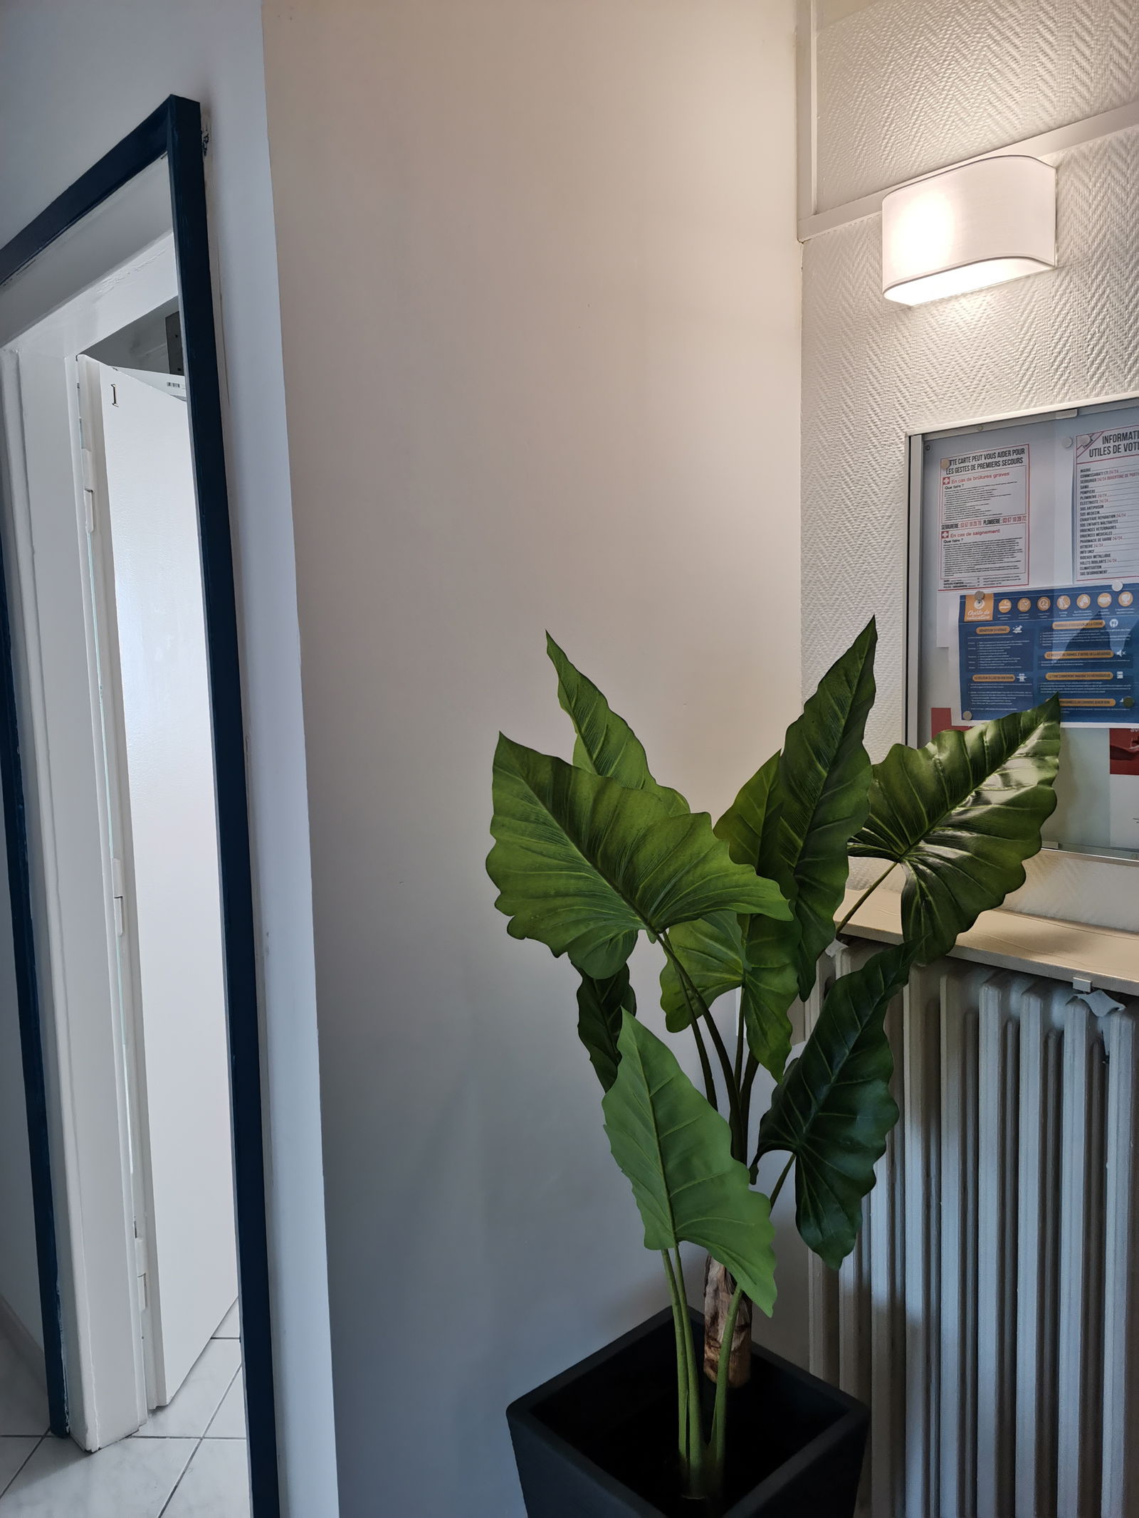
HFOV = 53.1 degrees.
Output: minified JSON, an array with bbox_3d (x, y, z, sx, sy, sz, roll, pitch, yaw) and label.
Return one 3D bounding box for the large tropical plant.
[{"bbox_3d":[0.265,0.407,1.420,0.700,1.160,0.440,-1,6,0],"label":"large tropical plant"}]

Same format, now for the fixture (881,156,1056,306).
[{"bbox_3d":[0.588,-0.793,1.717,0.122,0.141,0.236,-7,8,-42],"label":"fixture"}]

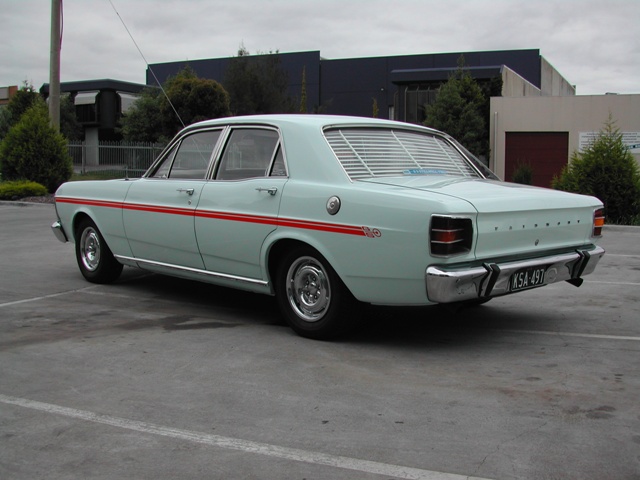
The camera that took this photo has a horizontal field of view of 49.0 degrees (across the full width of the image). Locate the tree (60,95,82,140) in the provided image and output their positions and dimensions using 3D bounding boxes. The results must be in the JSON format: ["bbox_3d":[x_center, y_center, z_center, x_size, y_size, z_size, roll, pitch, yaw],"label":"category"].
[{"bbox_3d":[-14.432,-6.120,40.000,1.822,4.327,1.822,0,5,0],"label":"tree"}]

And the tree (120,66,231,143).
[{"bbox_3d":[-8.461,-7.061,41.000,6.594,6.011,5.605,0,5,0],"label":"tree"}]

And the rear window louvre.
[{"bbox_3d":[0.570,-0.549,4.551,1.250,0.440,0.090,-5,-38,-43],"label":"rear window louvre"}]

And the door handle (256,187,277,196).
[{"bbox_3d":[-0.327,-0.292,4.201,0.050,0.050,0.188,-5,7,-43],"label":"door handle"}]

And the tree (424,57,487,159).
[{"bbox_3d":[6.994,-6.123,36.000,3.279,6.456,3.279,0,5,0],"label":"tree"}]

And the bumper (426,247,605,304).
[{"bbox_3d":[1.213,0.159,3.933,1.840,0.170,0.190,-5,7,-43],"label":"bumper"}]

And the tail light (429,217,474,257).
[{"bbox_3d":[0.632,-0.018,3.394,0.250,0.190,0.110,-5,7,-43],"label":"tail light"}]

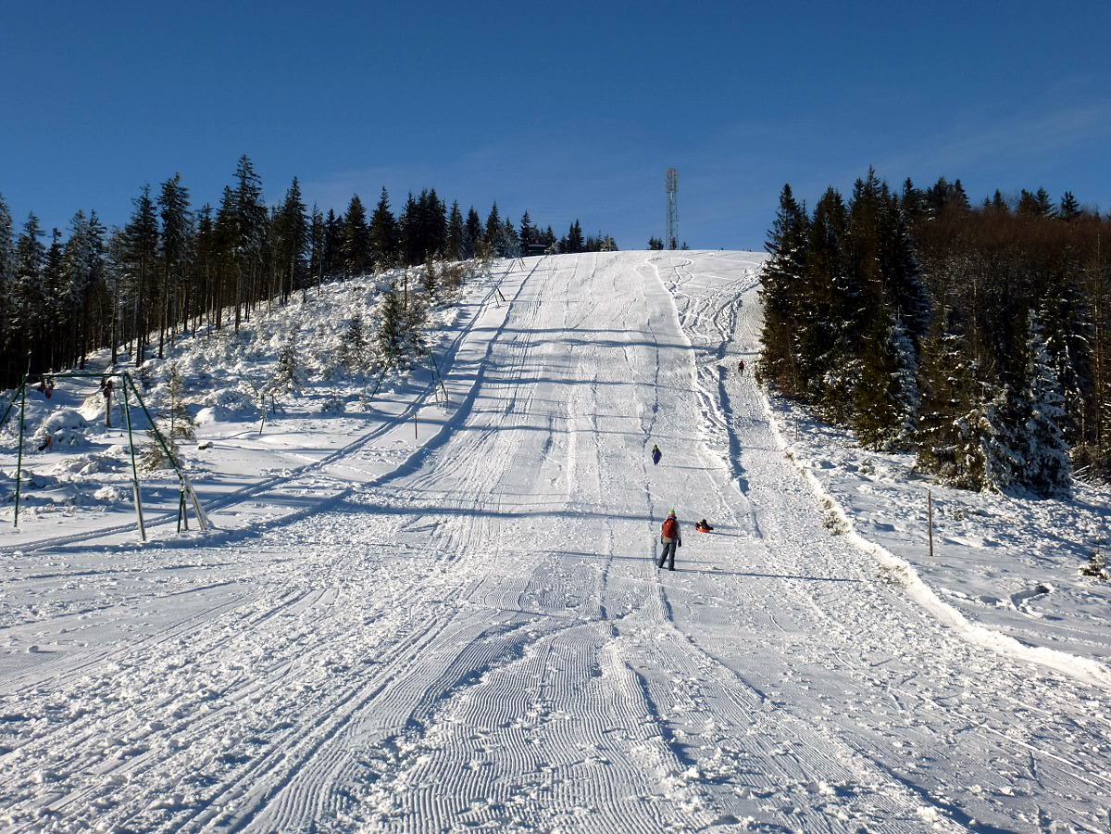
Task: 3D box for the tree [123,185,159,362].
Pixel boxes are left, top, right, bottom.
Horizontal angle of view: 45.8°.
[{"bbox_3d":[-46.527,-16.034,148.000,4.165,19.208,4.165,0,-7,0],"label":"tree"}]

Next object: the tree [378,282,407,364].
[{"bbox_3d":[-15.435,-8.883,125.000,2.810,7.940,2.810,0,-7,0],"label":"tree"}]

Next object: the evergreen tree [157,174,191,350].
[{"bbox_3d":[-43.945,-17.660,152.000,3.850,20.481,3.850,0,-7,0],"label":"evergreen tree"}]

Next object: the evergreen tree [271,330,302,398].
[{"bbox_3d":[-18.804,-3.690,92.000,2.200,4.780,2.200,0,-7,0],"label":"evergreen tree"}]

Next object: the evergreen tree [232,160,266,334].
[{"bbox_3d":[-39.409,-22.617,169.503,4.600,23.560,4.600,0,-10,0],"label":"evergreen tree"}]

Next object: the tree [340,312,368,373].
[{"bbox_3d":[-21.092,-7.789,138.000,3.107,5.907,3.107,0,-7,0],"label":"tree"}]

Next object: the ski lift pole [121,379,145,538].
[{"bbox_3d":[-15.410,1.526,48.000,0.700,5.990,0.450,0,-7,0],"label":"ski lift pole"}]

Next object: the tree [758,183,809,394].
[{"bbox_3d":[24.281,-13.642,140.000,5.520,22.660,5.520,0,-7,0],"label":"tree"}]

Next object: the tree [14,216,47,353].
[{"bbox_3d":[-53.105,-12.586,133.000,3.370,16.190,3.370,0,-7,0],"label":"tree"}]

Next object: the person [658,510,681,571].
[{"bbox_3d":[3.346,3.619,38.500,0.620,1.750,0.450,-1,-8,11],"label":"person"}]

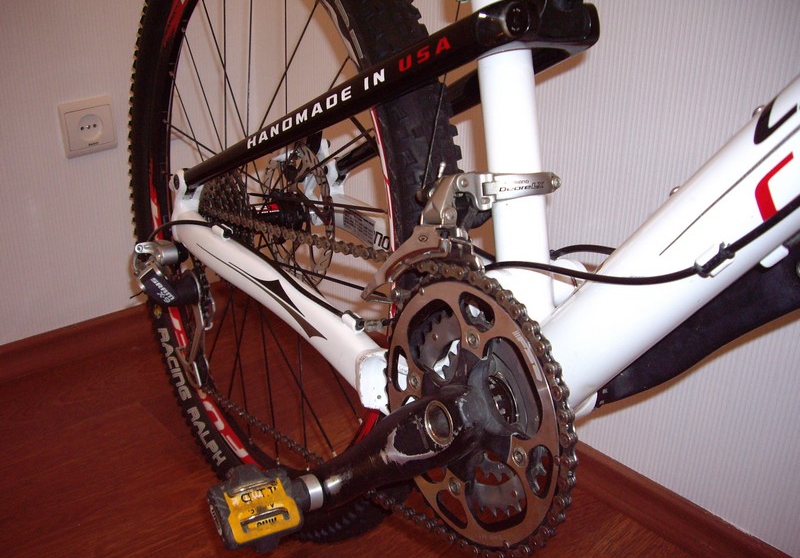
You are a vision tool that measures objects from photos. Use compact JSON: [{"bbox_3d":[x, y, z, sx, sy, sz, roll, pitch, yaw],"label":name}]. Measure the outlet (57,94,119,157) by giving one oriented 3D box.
[{"bbox_3d":[-0.434,-0.212,1.236,0.080,0.080,0.013,-22,34,-39],"label":"outlet"}]

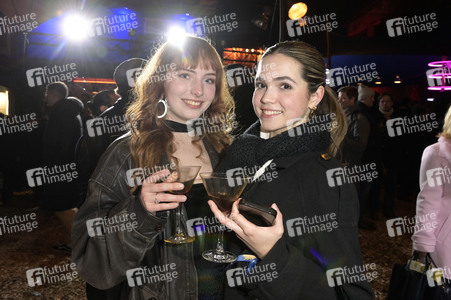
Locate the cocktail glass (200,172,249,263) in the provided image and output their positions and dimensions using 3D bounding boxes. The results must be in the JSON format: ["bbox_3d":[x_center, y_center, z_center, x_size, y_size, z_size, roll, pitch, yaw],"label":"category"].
[{"bbox_3d":[-0.006,0.134,0.605,0.097,0.161,0.097,4,2,0],"label":"cocktail glass"}]

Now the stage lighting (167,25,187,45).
[{"bbox_3d":[-0.979,-2.287,6.000,0.360,0.360,0.360,-1,19,-8],"label":"stage lighting"}]

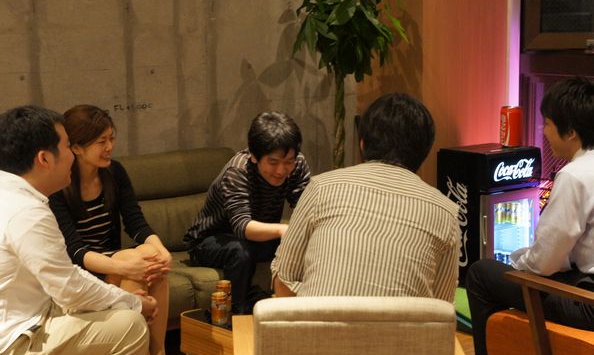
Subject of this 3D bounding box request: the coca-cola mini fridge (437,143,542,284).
[{"bbox_3d":[0.970,0.195,6.842,0.435,0.681,0.319,-7,10,-43],"label":"coca-cola mini fridge"}]

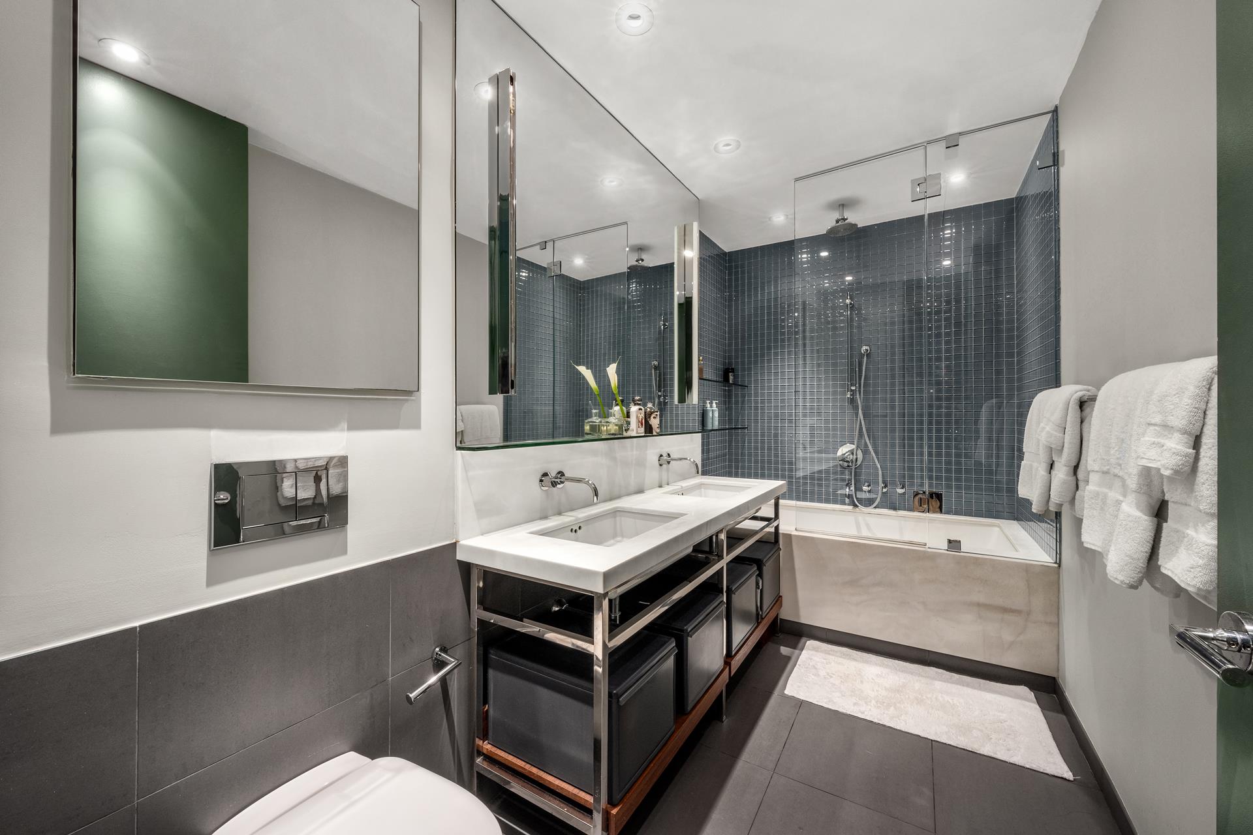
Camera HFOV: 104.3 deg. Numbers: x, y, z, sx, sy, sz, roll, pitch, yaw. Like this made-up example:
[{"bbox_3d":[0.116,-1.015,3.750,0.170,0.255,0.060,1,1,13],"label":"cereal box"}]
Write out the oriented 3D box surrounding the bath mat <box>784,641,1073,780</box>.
[{"bbox_3d":[1.198,1.161,2.066,0.905,0.020,0.572,0,0,31],"label":"bath mat"}]

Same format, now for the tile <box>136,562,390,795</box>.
[{"bbox_3d":[-0.711,0.498,1.019,0.010,0.289,0.457,0,0,31],"label":"tile"}]

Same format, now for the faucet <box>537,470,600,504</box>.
[{"bbox_3d":[-0.189,0.245,1.703,0.167,0.109,0.155,0,0,31],"label":"faucet"}]

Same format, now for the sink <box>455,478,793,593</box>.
[{"bbox_3d":[0.200,0.382,2.018,0.503,0.049,1.790,0,0,31],"label":"sink"}]

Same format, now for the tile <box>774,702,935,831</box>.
[{"bbox_3d":[0.797,1.175,1.687,0.455,0.010,0.466,0,0,31],"label":"tile"}]

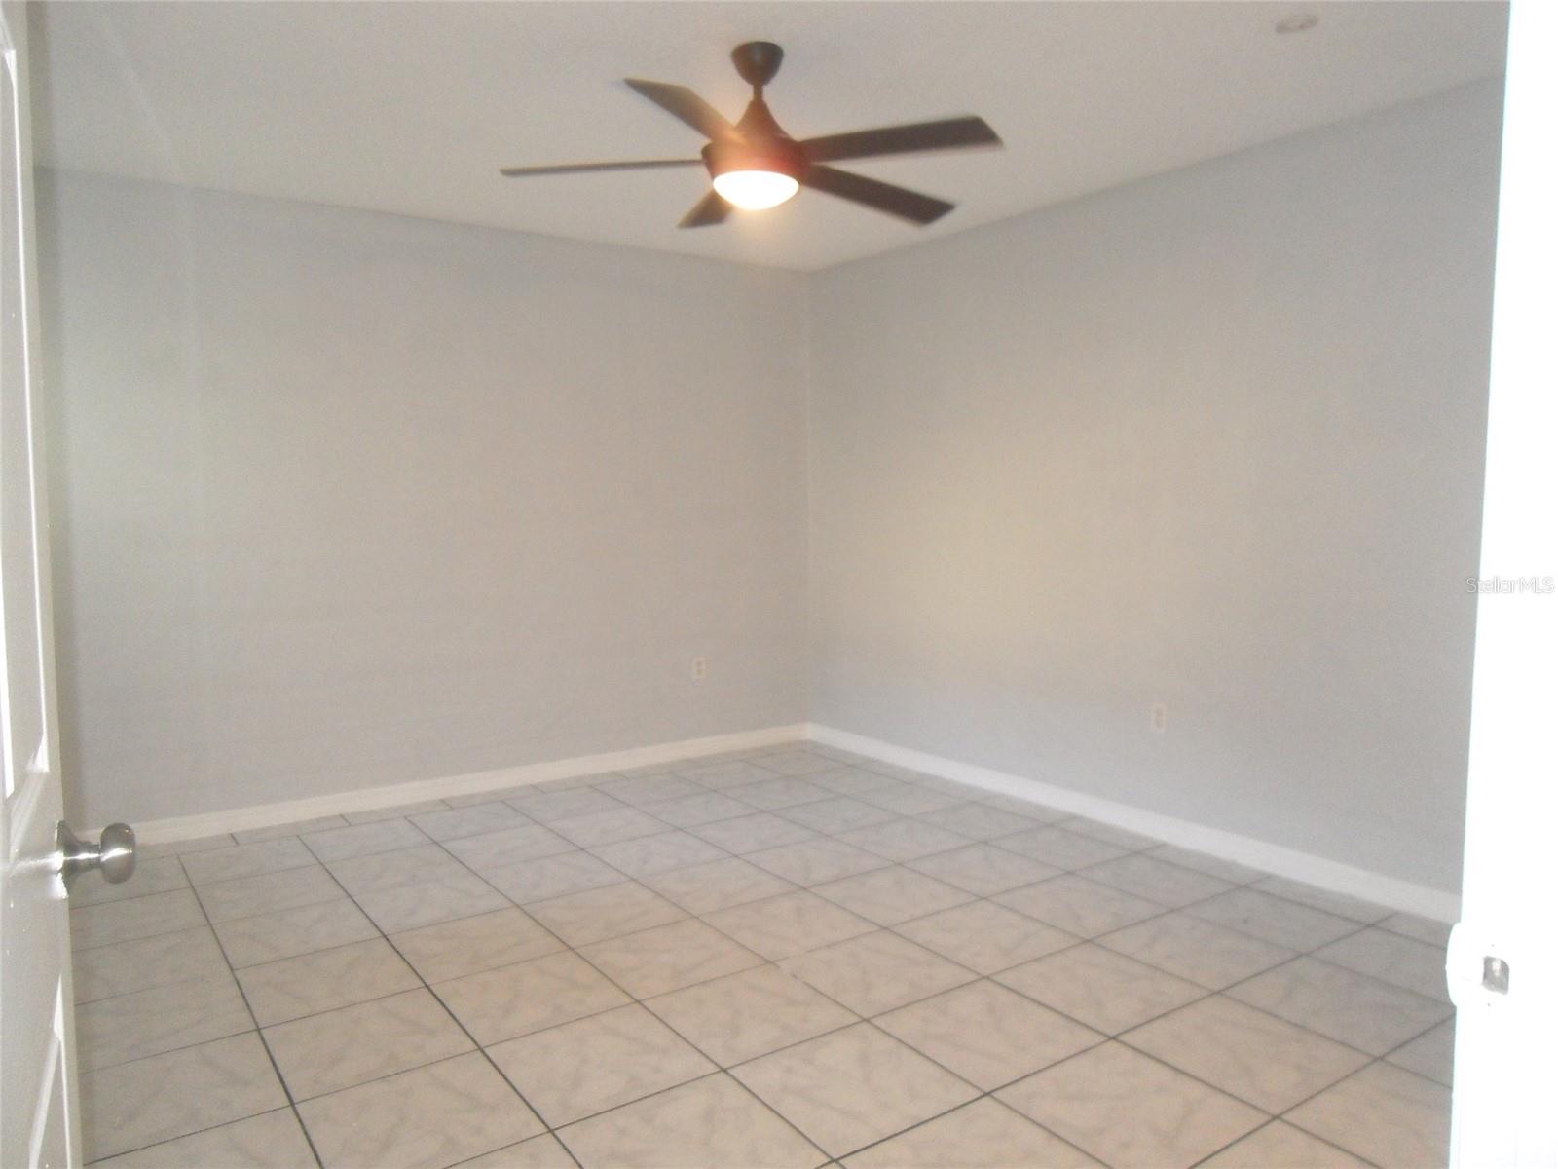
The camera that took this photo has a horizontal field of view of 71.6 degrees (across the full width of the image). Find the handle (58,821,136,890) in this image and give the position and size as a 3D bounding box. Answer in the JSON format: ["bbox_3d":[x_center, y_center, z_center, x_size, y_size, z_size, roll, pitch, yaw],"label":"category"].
[{"bbox_3d":[-0.619,0.246,0.984,0.057,0.064,0.064,-3,5,-29],"label":"handle"}]

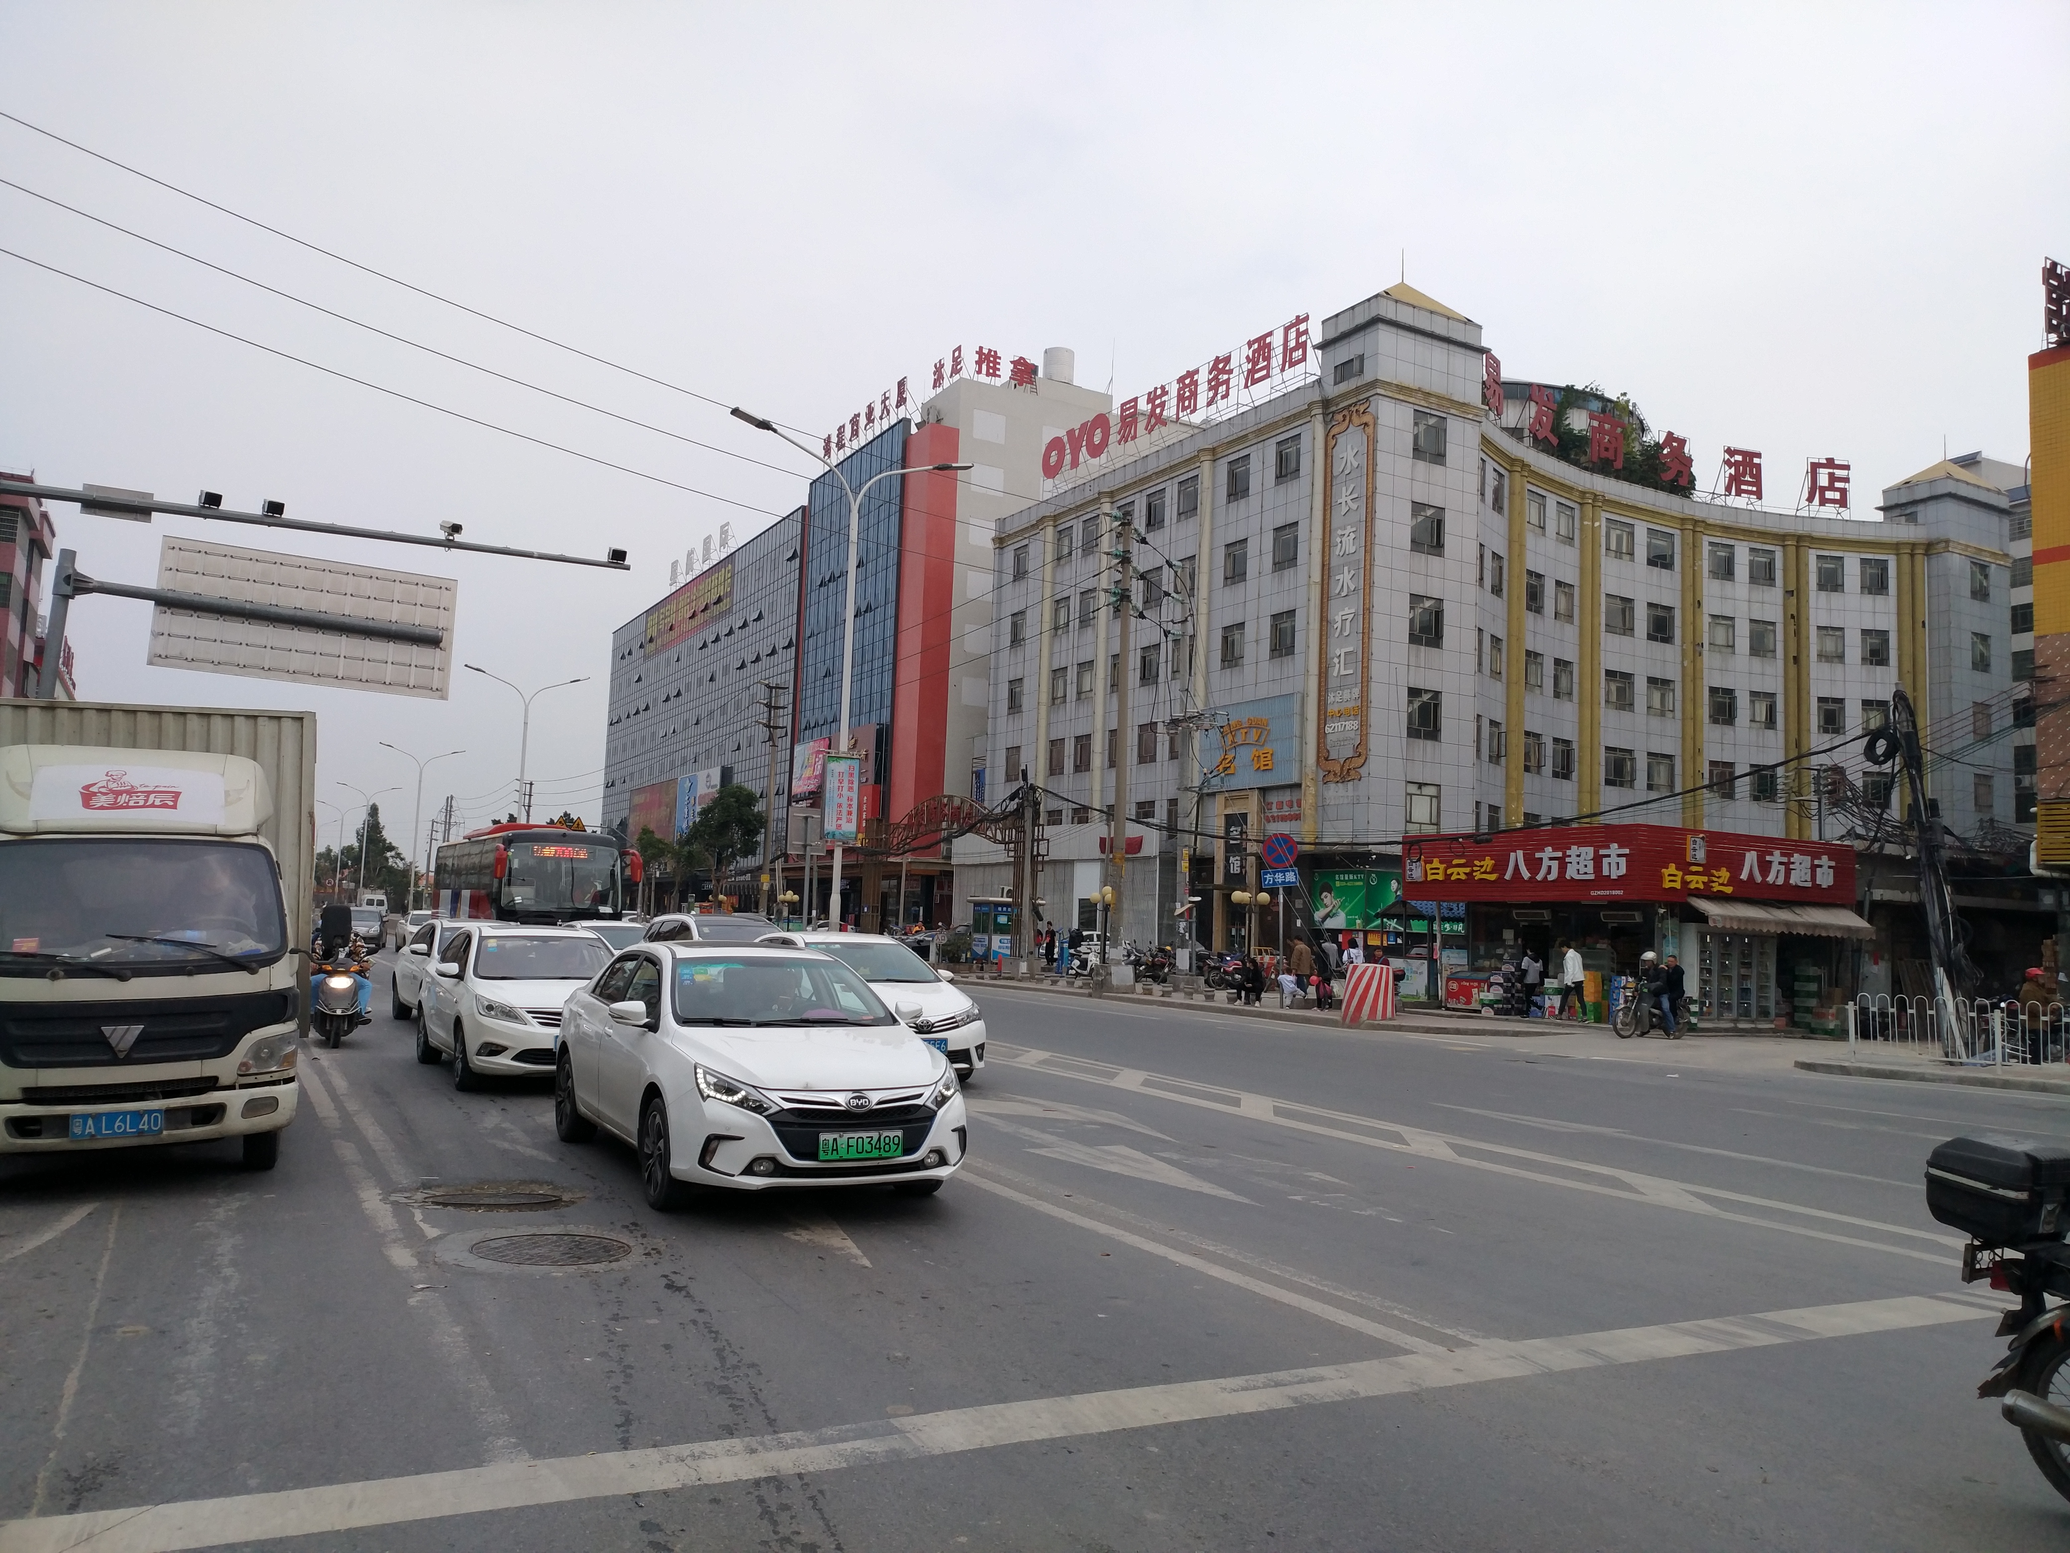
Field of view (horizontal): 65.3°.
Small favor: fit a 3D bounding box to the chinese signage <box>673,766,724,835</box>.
[{"bbox_3d":[-30.727,2.724,147.281,0.350,6.200,15.300,5,-6,-27],"label":"chinese signage"}]

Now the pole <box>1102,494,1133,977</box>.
[{"bbox_3d":[2.277,-0.811,43.491,0.500,13.252,0.500,2,-6,0],"label":"pole"}]

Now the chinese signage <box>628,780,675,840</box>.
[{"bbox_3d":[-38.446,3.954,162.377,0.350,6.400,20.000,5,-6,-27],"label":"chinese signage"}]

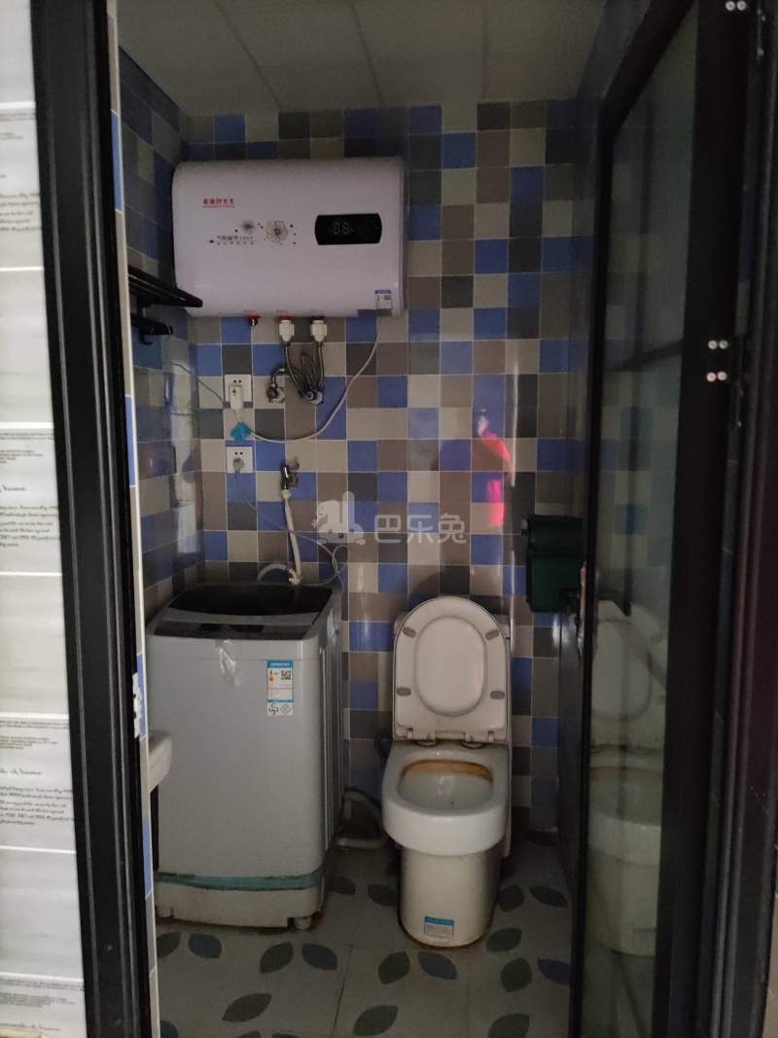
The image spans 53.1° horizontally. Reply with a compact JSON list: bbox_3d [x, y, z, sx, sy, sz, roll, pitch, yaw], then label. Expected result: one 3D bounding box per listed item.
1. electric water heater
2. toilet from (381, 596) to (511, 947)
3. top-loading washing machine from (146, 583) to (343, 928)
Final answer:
[{"bbox_3d":[-0.257,-0.775,2.180,0.601,0.392,0.348,1,9,6],"label":"electric water heater"},{"bbox_3d":[0.170,0.664,2.232,0.366,0.854,0.620,1,9,6],"label":"toilet"},{"bbox_3d":[-0.385,0.658,2.286,0.452,0.854,0.498,1,9,6],"label":"top-loading washing machine"}]

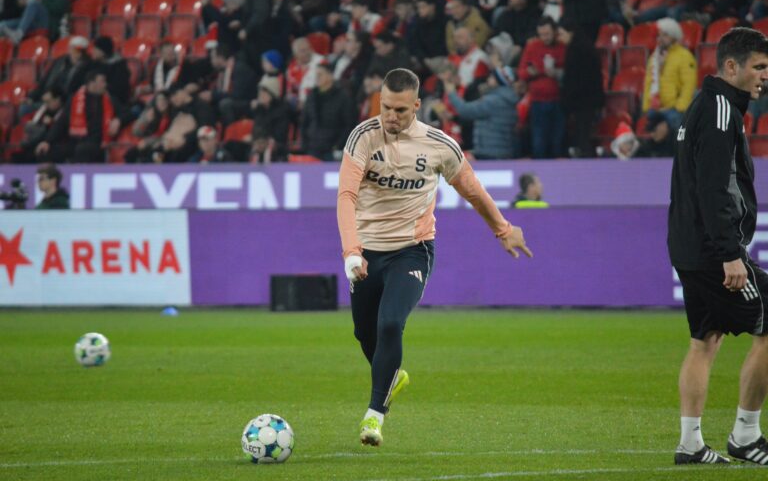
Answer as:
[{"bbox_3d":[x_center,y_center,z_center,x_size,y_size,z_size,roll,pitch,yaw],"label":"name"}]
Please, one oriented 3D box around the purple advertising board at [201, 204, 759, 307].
[{"bbox_3d":[0.697,0.150,74.361,6.730,0.930,0.150,0,1,43],"label":"purple advertising board"}]

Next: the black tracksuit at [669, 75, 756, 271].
[{"bbox_3d":[1.387,-0.283,35.100,0.390,0.830,0.550,-1,1,-2],"label":"black tracksuit"}]

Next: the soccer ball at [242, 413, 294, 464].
[{"bbox_3d":[-0.493,0.846,35.380,0.220,0.220,0.220,-1,1,0],"label":"soccer ball"}]

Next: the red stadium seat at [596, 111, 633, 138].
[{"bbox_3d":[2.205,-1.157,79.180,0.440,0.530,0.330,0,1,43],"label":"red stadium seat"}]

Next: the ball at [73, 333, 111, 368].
[{"bbox_3d":[-1.813,0.682,51.800,0.220,0.220,0.220,-1,1,0],"label":"ball"}]

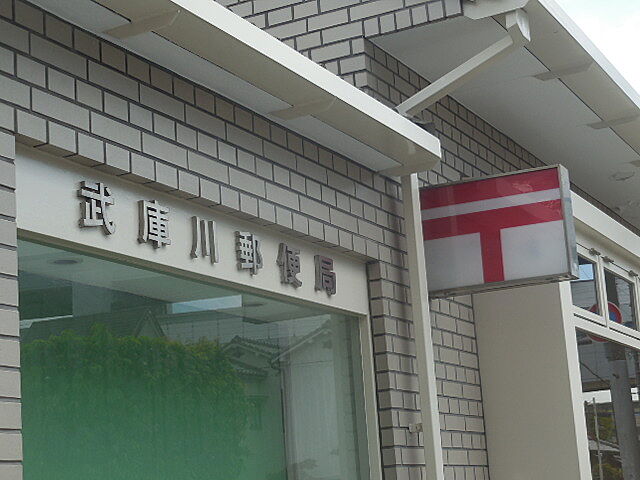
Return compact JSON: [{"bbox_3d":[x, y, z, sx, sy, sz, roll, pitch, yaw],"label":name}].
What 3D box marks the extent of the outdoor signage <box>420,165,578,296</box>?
[{"bbox_3d":[0.691,-0.028,5.113,0.603,0.430,0.119,-9,-13,25],"label":"outdoor signage"}]

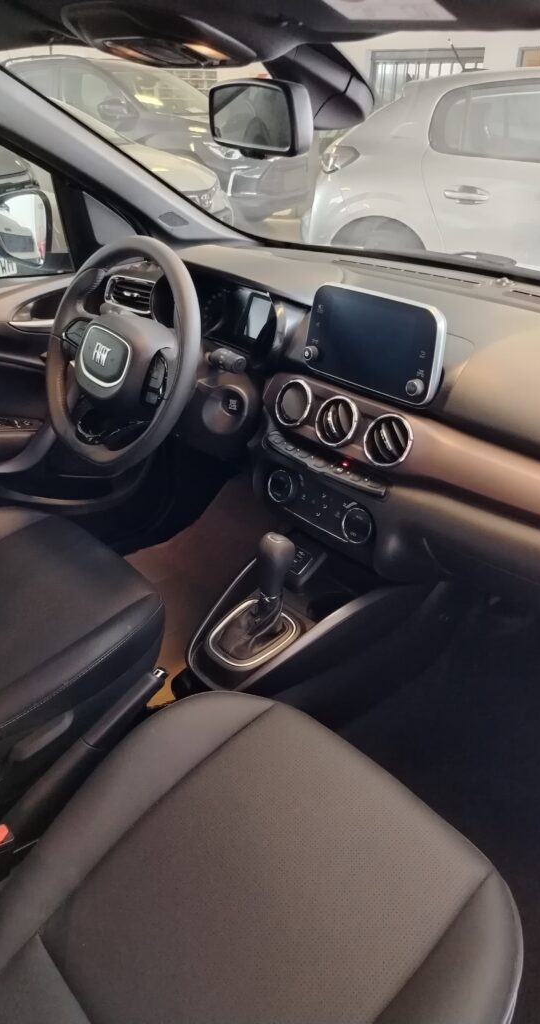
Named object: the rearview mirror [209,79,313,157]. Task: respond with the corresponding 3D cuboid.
[{"bbox_3d":[-0.009,-0.421,0.751,0.036,0.065,0.238,-19,34,-14],"label":"rearview mirror"}]

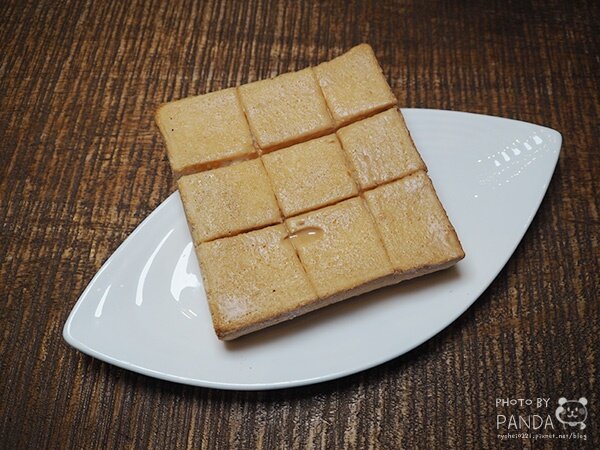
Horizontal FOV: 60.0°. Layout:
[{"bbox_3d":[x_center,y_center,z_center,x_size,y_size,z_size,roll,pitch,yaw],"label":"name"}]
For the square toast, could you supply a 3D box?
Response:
[{"bbox_3d":[0.000,-0.019,0.261,0.116,0.025,0.122,-18,71,-3],"label":"square toast"}]

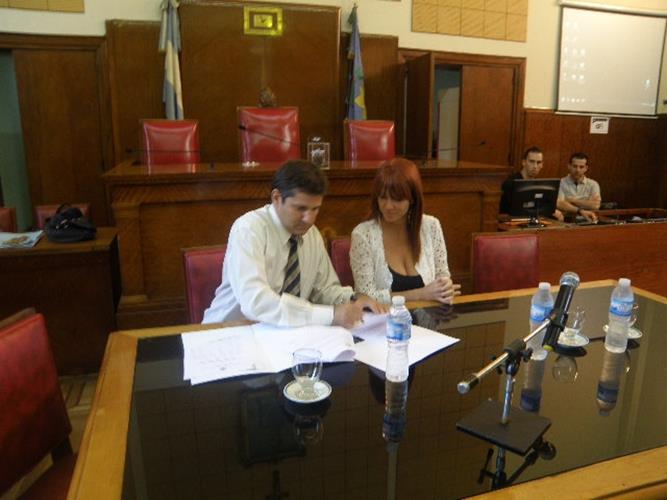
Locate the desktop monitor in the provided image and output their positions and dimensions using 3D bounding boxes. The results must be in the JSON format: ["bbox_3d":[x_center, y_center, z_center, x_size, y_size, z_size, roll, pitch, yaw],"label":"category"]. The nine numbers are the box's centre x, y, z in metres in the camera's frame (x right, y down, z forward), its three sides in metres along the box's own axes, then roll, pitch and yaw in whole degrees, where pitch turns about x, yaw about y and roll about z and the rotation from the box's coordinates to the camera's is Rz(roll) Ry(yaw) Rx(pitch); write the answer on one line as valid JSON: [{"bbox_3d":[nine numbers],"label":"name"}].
[{"bbox_3d":[1.526,-0.371,3.726,0.440,0.350,0.190,-4,13,-18],"label":"desktop monitor"}]

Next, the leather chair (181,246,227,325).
[{"bbox_3d":[-0.347,0.466,2.111,0.450,0.936,0.520,-6,14,-26],"label":"leather chair"}]

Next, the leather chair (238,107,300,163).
[{"bbox_3d":[-0.573,-0.709,4.936,0.620,1.363,0.620,-4,13,-18],"label":"leather chair"}]

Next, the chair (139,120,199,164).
[{"bbox_3d":[-1.468,-0.582,4.659,0.560,1.234,0.600,-4,13,-18],"label":"chair"}]

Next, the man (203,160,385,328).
[{"bbox_3d":[-0.183,0.294,1.924,0.640,1.262,0.800,-6,15,-25],"label":"man"}]

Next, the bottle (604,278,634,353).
[{"bbox_3d":[0.841,0.190,1.466,0.063,0.215,0.063,-3,14,-18],"label":"bottle"}]

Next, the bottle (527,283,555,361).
[{"bbox_3d":[0.594,0.199,1.410,0.063,0.215,0.063,-3,14,-18],"label":"bottle"}]

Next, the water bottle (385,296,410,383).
[{"bbox_3d":[0.165,0.224,1.250,0.063,0.215,0.063,1,14,0],"label":"water bottle"}]

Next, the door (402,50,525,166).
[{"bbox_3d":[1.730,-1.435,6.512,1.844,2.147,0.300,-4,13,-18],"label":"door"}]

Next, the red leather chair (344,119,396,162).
[{"bbox_3d":[0.471,-0.719,5.136,0.560,1.200,0.620,-3,14,-18],"label":"red leather chair"}]

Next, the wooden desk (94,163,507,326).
[{"bbox_3d":[-0.155,-0.066,3.765,2.697,1.100,0.950,-4,13,-18],"label":"wooden desk"}]

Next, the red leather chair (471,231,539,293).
[{"bbox_3d":[0.936,0.406,2.470,0.450,0.901,0.520,-3,13,-12],"label":"red leather chair"}]

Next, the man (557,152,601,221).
[{"bbox_3d":[2.236,-0.249,4.605,0.540,1.266,0.700,2,12,7],"label":"man"}]

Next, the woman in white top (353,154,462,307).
[{"bbox_3d":[0.282,0.274,2.040,0.500,1.262,0.720,-2,14,-13],"label":"woman in white top"}]

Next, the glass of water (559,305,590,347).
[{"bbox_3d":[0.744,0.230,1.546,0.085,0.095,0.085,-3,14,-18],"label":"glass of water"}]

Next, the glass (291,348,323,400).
[{"bbox_3d":[-0.061,0.301,1.209,0.075,0.105,0.075,0,12,0],"label":"glass"}]

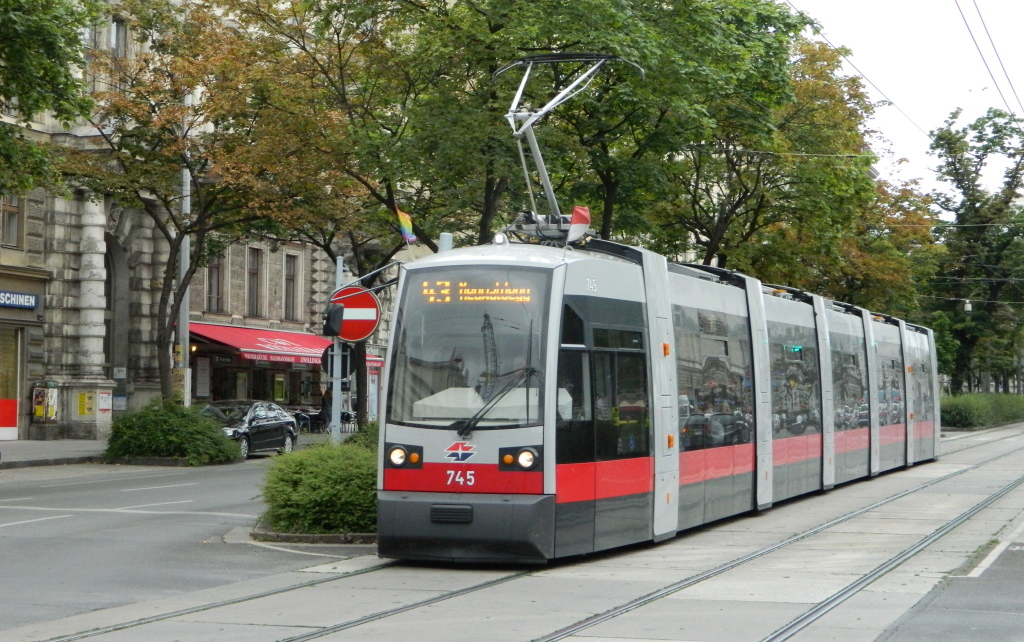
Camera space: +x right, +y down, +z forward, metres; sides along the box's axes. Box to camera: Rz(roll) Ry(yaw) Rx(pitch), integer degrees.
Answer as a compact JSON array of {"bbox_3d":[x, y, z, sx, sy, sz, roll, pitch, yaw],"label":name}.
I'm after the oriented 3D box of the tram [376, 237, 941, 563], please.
[{"bbox_3d":[4.699,1.172,35.846,2.400,3.300,35.400,-1,-2,17],"label":"tram"}]

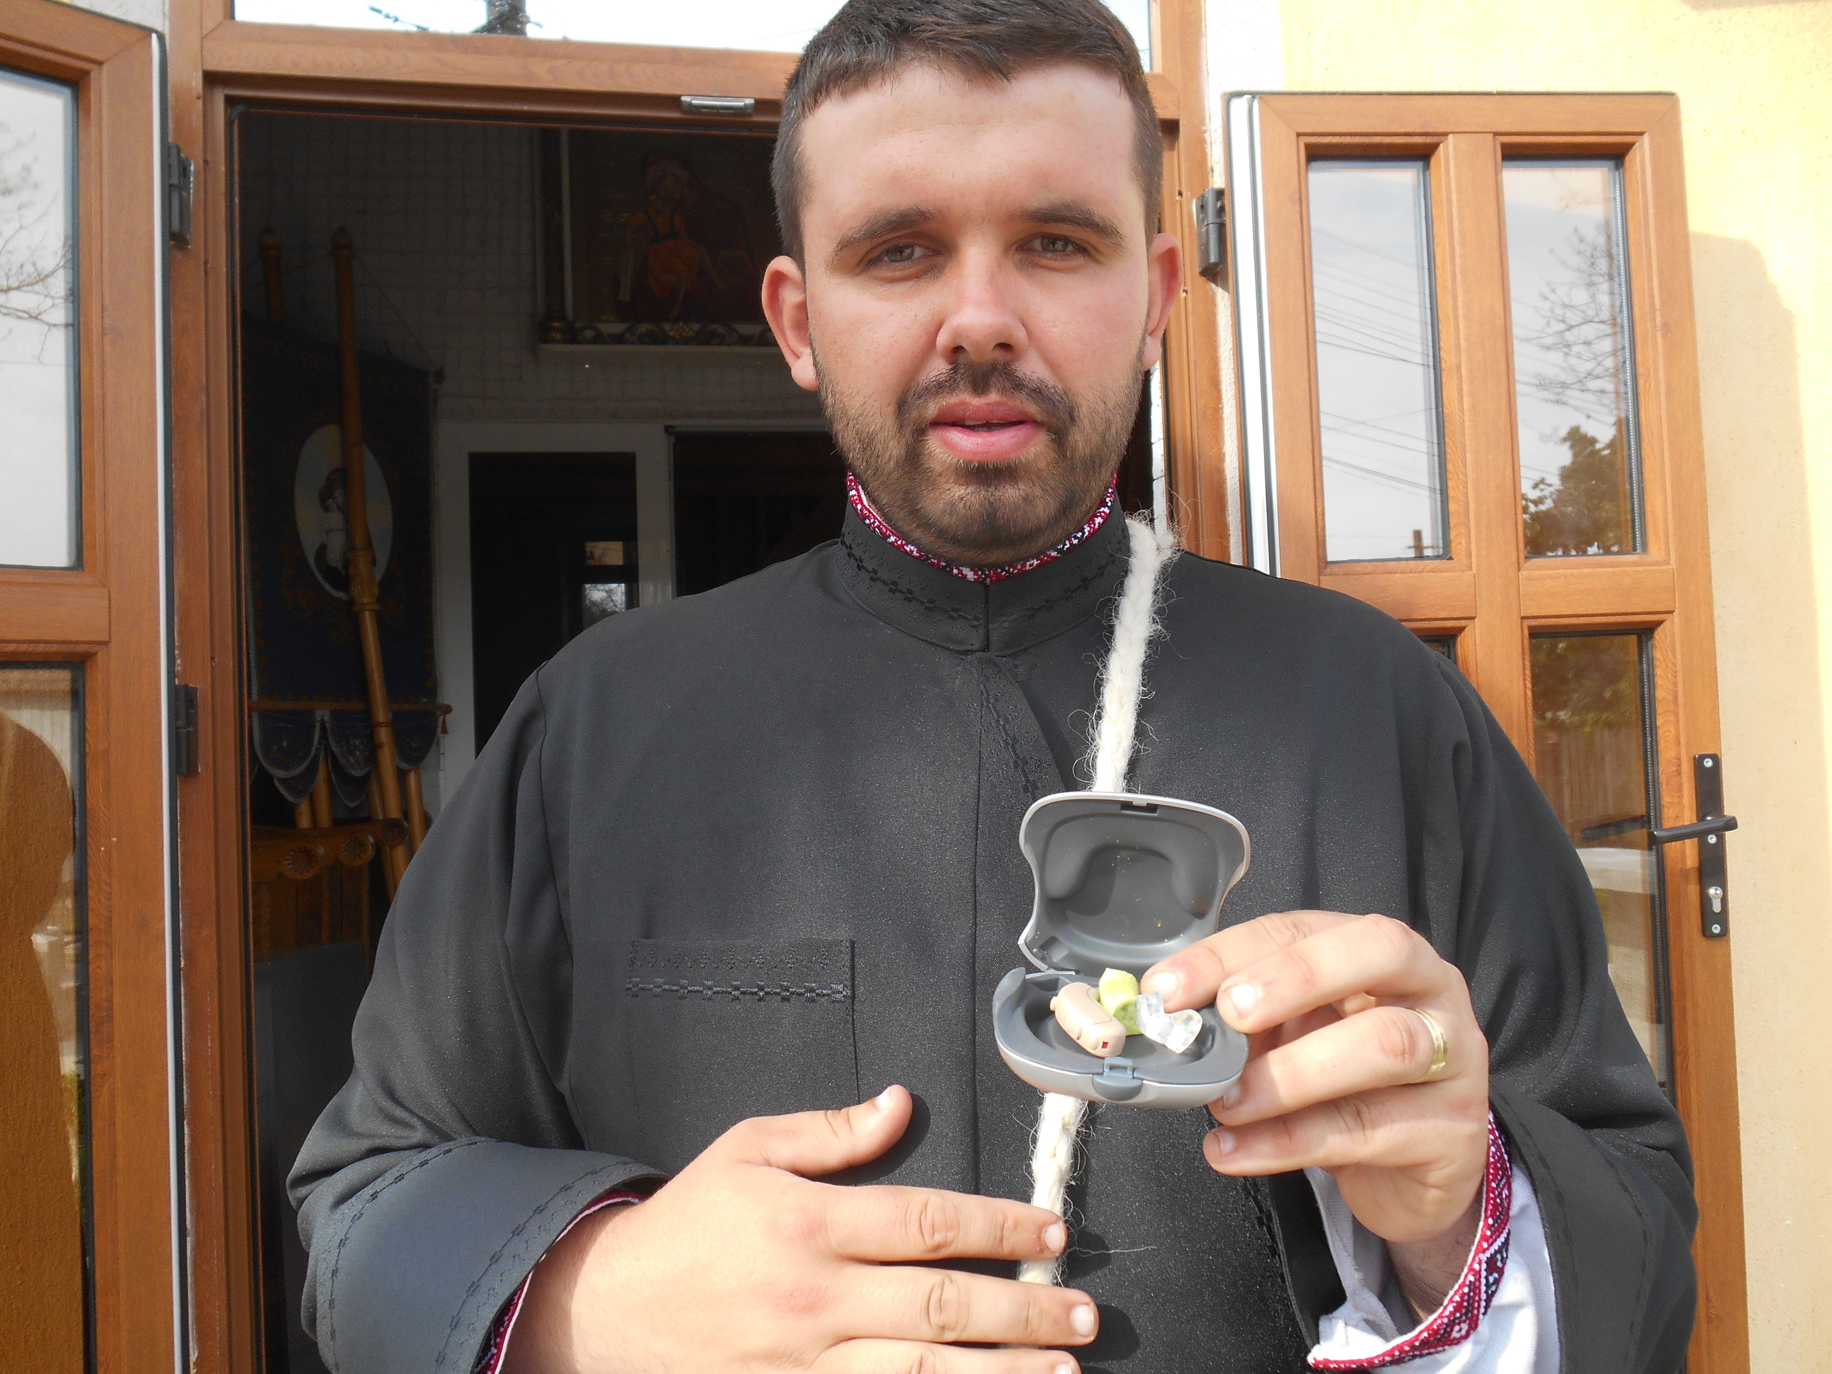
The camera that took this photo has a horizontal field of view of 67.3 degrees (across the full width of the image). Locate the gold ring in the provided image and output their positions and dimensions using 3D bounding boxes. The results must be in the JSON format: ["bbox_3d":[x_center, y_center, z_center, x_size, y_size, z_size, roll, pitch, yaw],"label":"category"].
[{"bbox_3d":[0.149,0.108,0.414,0.005,0.022,0.022,3,-1,-25],"label":"gold ring"}]

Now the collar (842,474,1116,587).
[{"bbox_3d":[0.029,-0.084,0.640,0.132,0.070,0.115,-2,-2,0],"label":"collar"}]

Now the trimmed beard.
[{"bbox_3d":[0.027,-0.097,0.577,0.142,0.098,0.092,-3,5,0],"label":"trimmed beard"}]

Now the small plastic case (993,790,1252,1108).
[{"bbox_3d":[0.064,0.079,0.423,0.077,0.068,0.104,5,14,9],"label":"small plastic case"}]

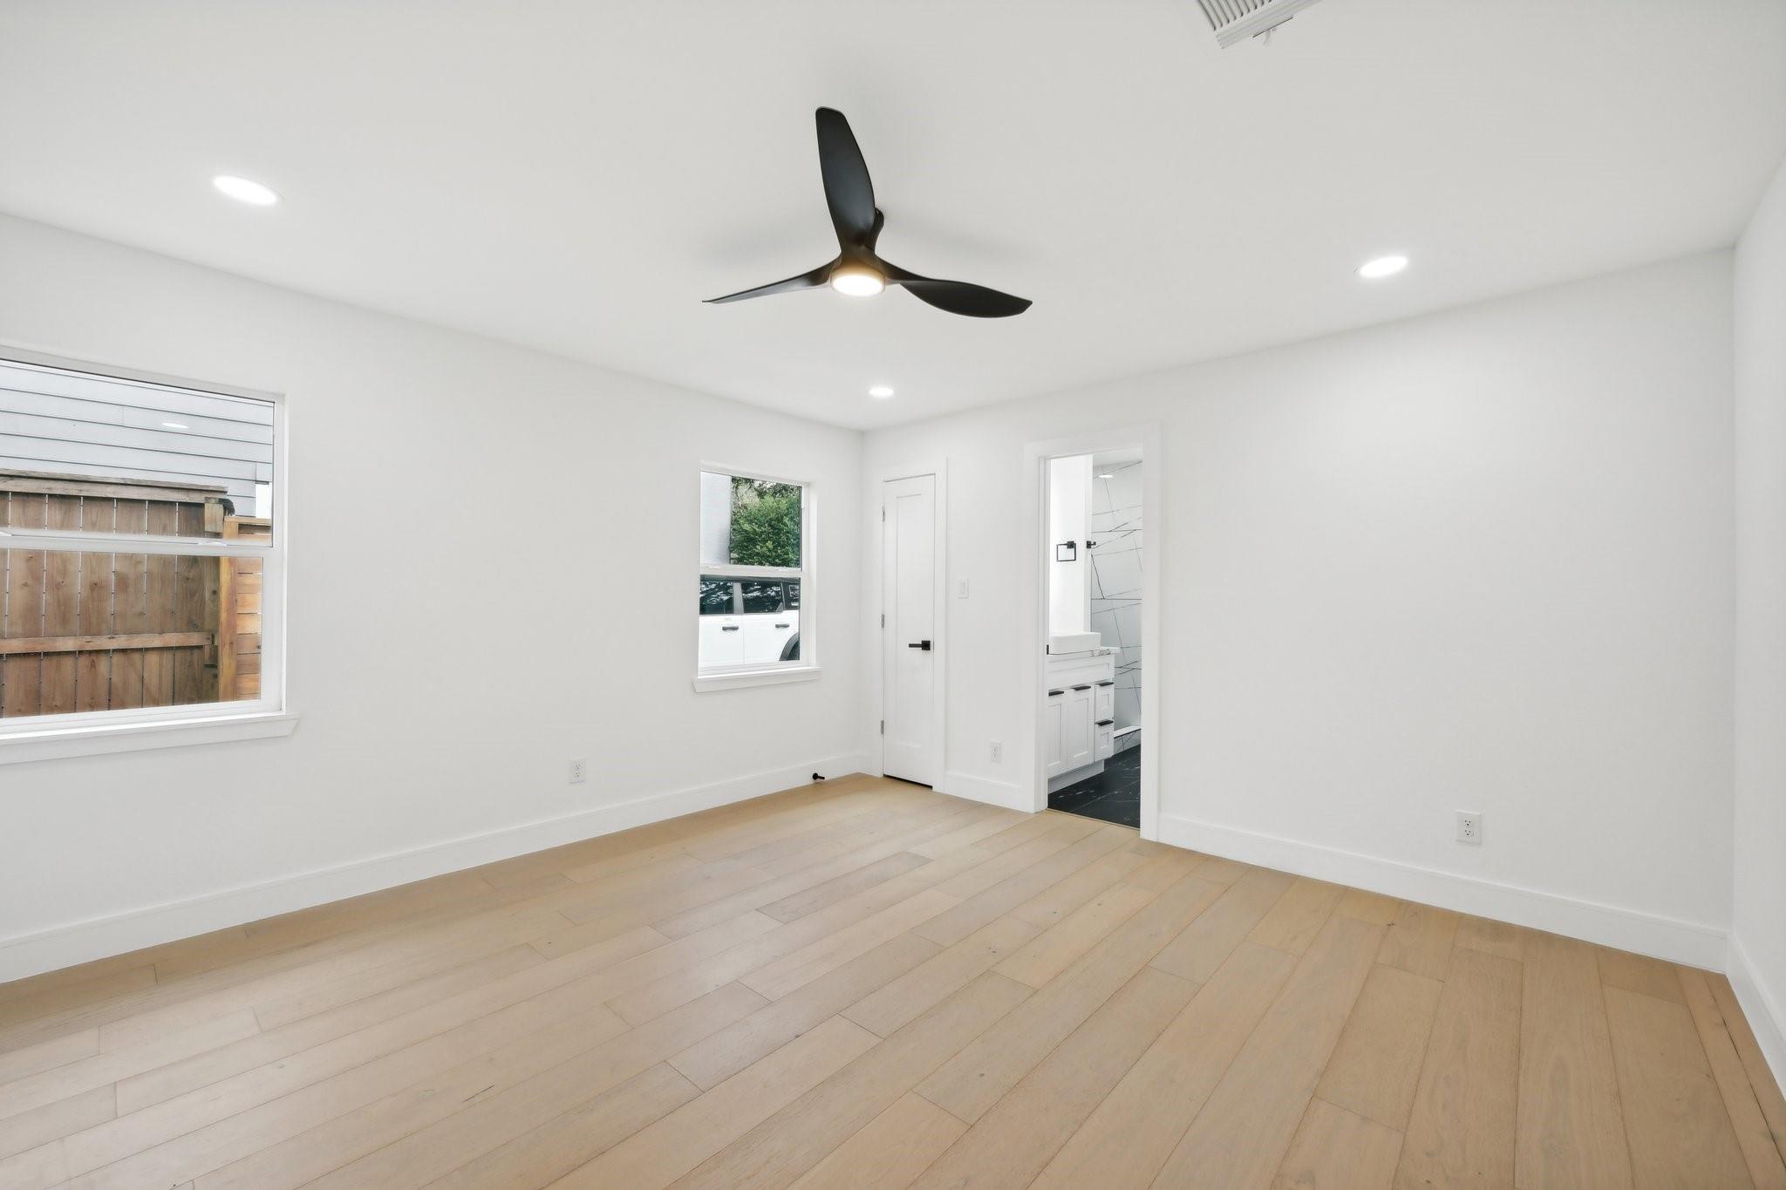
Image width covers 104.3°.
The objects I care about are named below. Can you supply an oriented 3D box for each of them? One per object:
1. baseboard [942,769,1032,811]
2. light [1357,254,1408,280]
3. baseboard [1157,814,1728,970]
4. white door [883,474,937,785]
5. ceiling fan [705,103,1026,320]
[{"bbox_3d":[0.552,1.194,4.232,0.588,0.142,0.017,0,0,42],"label":"baseboard"},{"bbox_3d":[1.730,-1.154,2.452,0.157,0.020,0.157,0,0,42],"label":"light"},{"bbox_3d":[2.055,1.177,2.905,1.883,0.142,0.017,0,0,42],"label":"baseboard"},{"bbox_3d":[0.114,0.233,4.687,0.458,2.030,0.040,0,0,42],"label":"white door"},{"bbox_3d":[-0.112,-1.057,2.065,1.270,0.235,1.150,0,0,2],"label":"ceiling fan"}]

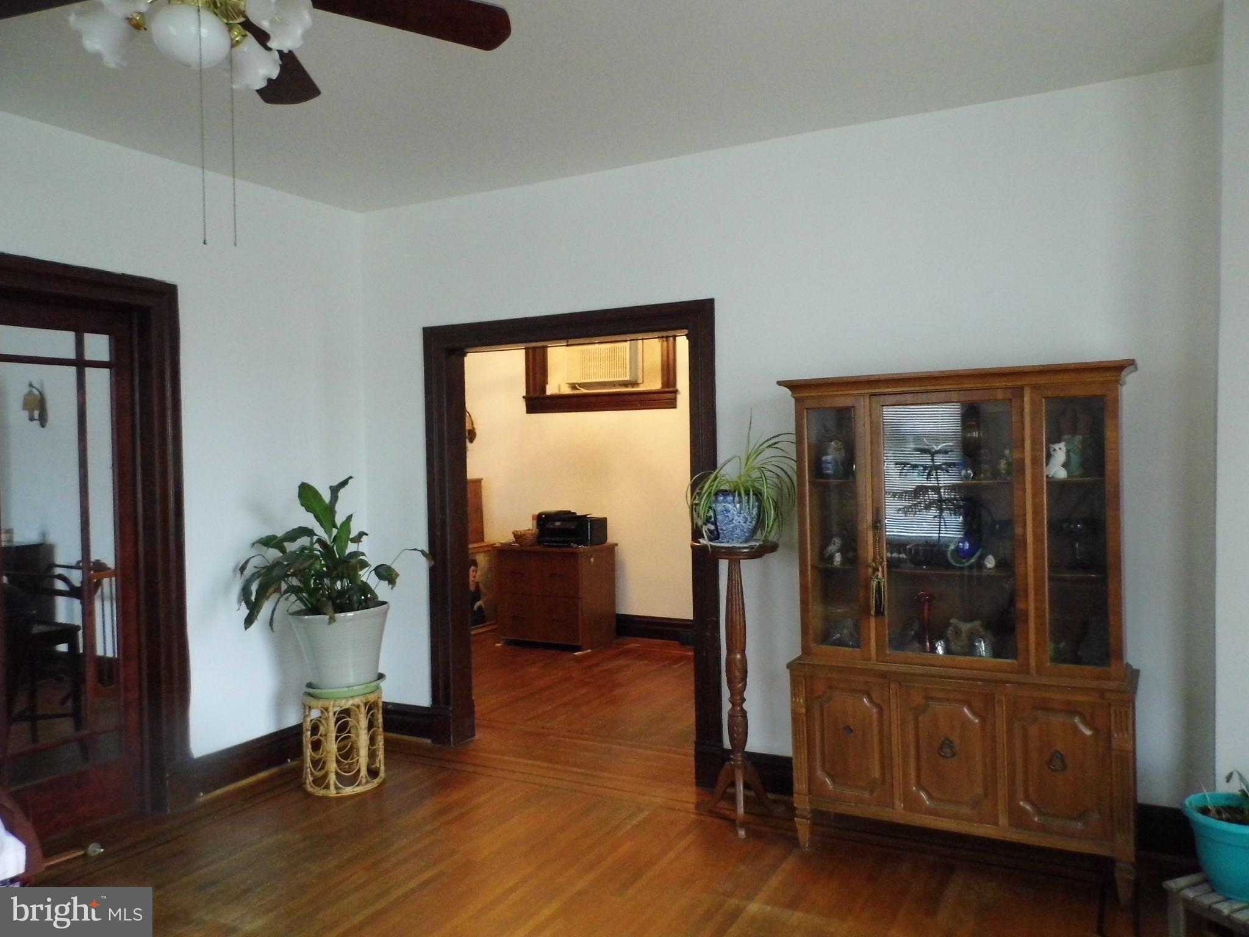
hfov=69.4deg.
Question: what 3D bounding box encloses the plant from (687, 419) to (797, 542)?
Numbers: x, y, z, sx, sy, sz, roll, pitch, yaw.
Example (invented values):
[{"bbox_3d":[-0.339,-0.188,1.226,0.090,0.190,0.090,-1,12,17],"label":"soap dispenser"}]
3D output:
[{"bbox_3d":[0.454,0.053,3.620,0.420,0.510,0.390,-1,1,0],"label":"plant"}]

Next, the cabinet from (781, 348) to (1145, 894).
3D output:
[{"bbox_3d":[1.201,0.537,3.292,1.152,1.755,0.438,-1,1,28],"label":"cabinet"}]

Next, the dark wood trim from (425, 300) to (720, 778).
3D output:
[{"bbox_3d":[-0.266,0.347,4.363,1.594,2.156,0.158,-1,1,28],"label":"dark wood trim"}]

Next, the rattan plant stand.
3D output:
[{"bbox_3d":[-1.297,1.234,4.170,0.356,0.429,0.356,-1,1,0],"label":"rattan plant stand"}]

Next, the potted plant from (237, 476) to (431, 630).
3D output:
[{"bbox_3d":[-1.303,0.362,4.109,0.780,0.645,0.660,-1,1,28],"label":"potted plant"}]

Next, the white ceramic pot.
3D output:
[{"bbox_3d":[-1.306,0.808,4.162,0.438,0.348,0.438,-1,1,0],"label":"white ceramic pot"}]

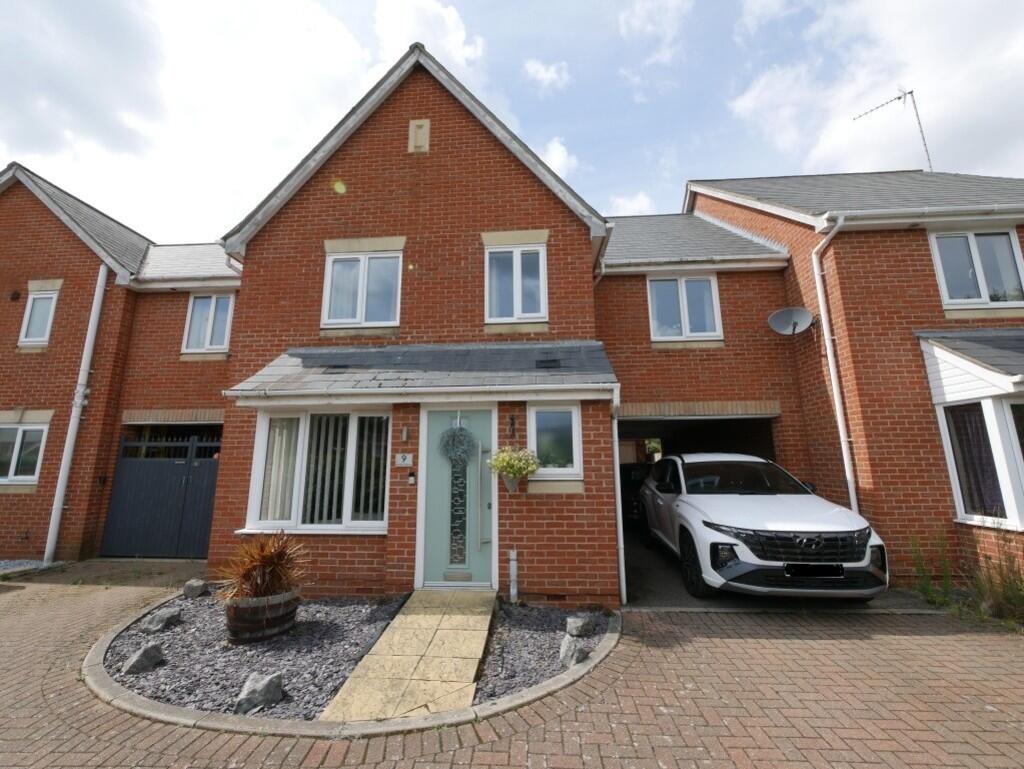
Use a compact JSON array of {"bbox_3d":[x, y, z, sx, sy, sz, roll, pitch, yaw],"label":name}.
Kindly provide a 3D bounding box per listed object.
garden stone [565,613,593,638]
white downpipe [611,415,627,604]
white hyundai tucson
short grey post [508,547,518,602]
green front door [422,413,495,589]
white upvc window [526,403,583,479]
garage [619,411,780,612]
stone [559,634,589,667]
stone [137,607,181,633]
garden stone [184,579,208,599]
[{"bbox_3d":[0.631,2.187,3.789,0.240,0.135,0.210,-1,-10,3],"label":"garden stone"},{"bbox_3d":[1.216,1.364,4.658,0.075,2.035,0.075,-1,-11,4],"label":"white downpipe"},{"bbox_3d":[3.193,1.835,6.069,1.865,1.650,4.500,-2,-11,10],"label":"white hyundai tucson"},{"bbox_3d":[0.025,2.068,4.475,0.070,0.531,0.070,-1,-11,4],"label":"short grey post"},{"bbox_3d":[-0.618,1.261,4.730,0.826,1.946,0.070,-1,-10,3],"label":"green front door"},{"bbox_3d":[0.492,0.639,4.767,0.627,0.892,0.090,-1,-10,3],"label":"white upvc window"},{"bbox_3d":[2.961,2.038,8.723,3.000,2.260,4.600,-1,-11,4],"label":"garage"},{"bbox_3d":[0.491,2.091,3.286,0.200,0.155,0.240,-1,-10,3],"label":"stone"},{"bbox_3d":[-3.406,2.273,4.024,0.200,0.130,0.310,-3,-11,13],"label":"stone"},{"bbox_3d":[-3.846,2.482,5.061,0.310,0.190,0.250,7,-13,-35],"label":"garden stone"}]

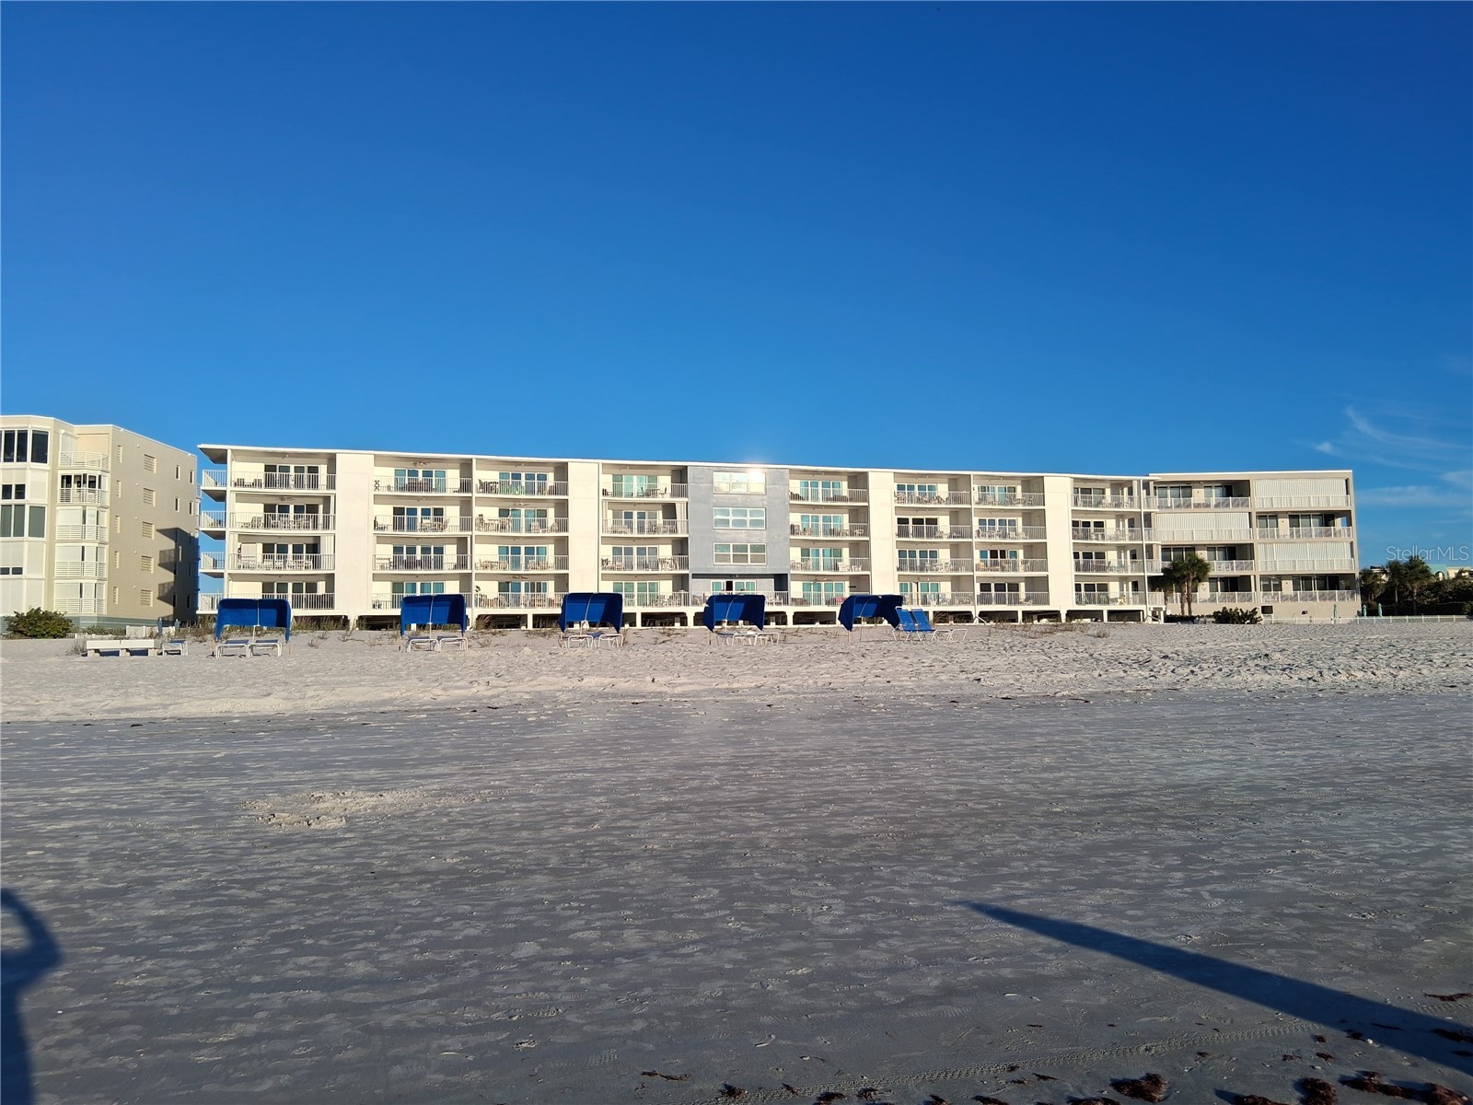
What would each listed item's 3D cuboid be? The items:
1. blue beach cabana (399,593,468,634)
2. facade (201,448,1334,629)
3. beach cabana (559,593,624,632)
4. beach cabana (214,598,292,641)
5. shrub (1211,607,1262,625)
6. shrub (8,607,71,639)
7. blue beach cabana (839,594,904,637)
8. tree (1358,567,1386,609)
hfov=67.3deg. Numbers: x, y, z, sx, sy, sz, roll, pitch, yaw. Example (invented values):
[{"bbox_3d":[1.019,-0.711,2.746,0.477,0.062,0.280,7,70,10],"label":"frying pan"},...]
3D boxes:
[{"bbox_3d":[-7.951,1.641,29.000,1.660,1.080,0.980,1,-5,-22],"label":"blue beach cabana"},{"bbox_3d":[7.969,-0.278,91.000,93.000,12.400,12.000,0,-5,-15],"label":"facade"},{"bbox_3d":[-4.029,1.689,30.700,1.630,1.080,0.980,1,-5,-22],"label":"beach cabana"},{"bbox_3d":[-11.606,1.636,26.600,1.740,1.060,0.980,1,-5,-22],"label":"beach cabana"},{"bbox_3d":[40.690,5.157,90.000,3.800,1.350,2.900,0,-5,-12],"label":"shrub"},{"bbox_3d":[-42.116,4.262,67.000,3.600,1.750,3.200,1,-5,-20],"label":"shrub"},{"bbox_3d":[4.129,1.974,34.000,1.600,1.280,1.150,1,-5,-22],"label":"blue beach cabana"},{"bbox_3d":[62.040,3.895,108.000,2.600,4.800,2.600,0,-5,-10],"label":"tree"}]

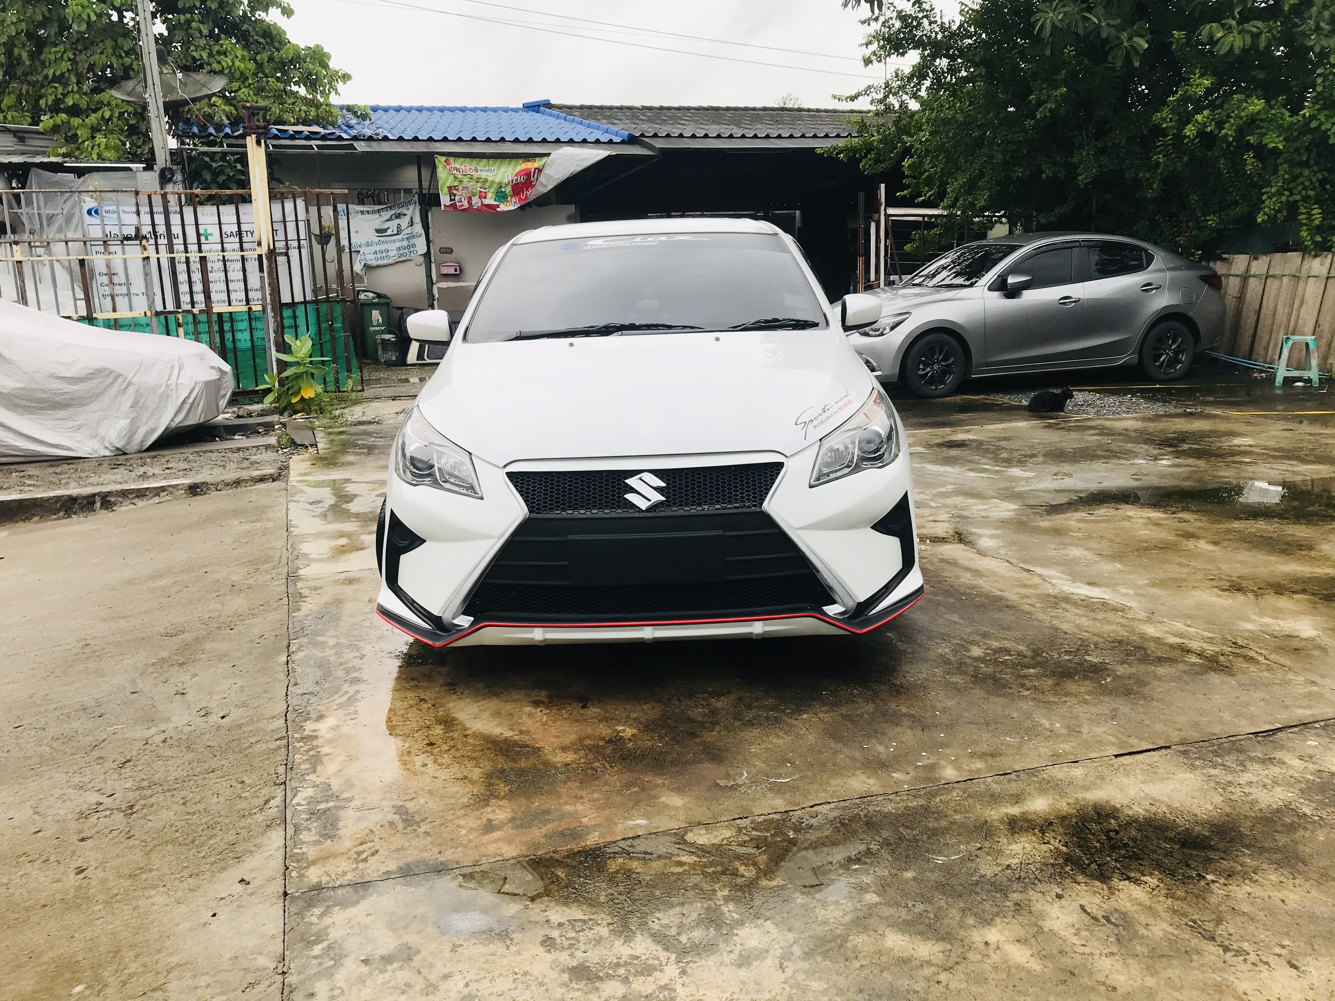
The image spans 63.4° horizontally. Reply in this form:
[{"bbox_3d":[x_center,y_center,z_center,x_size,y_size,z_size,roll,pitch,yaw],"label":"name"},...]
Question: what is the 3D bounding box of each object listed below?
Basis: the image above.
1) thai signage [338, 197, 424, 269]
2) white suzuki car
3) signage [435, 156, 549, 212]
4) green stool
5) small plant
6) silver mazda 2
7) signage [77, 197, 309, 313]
[{"bbox_3d":[-3.812,-3.557,14.452,1.136,0.907,0.060,-4,12,-12],"label":"thai signage"},{"bbox_3d":[-0.079,-0.593,5.126,1.780,1.475,4.500,-2,12,0],"label":"white suzuki car"},{"bbox_3d":[-2.354,-4.276,14.617,1.517,0.720,0.060,-5,12,-15],"label":"signage"},{"bbox_3d":[5.797,-1.307,10.007,0.340,0.460,0.340,1,12,12],"label":"green stool"},{"bbox_3d":[-3.578,-1.251,10.395,0.600,0.720,0.520,-2,12,0],"label":"small plant"},{"bbox_3d":[3.482,-1.934,10.876,4.320,1.470,1.720,-6,13,-17],"label":"silver mazda 2"},{"bbox_3d":[-4.870,-2.525,11.193,2.188,1.146,0.060,-5,12,-13],"label":"signage"}]

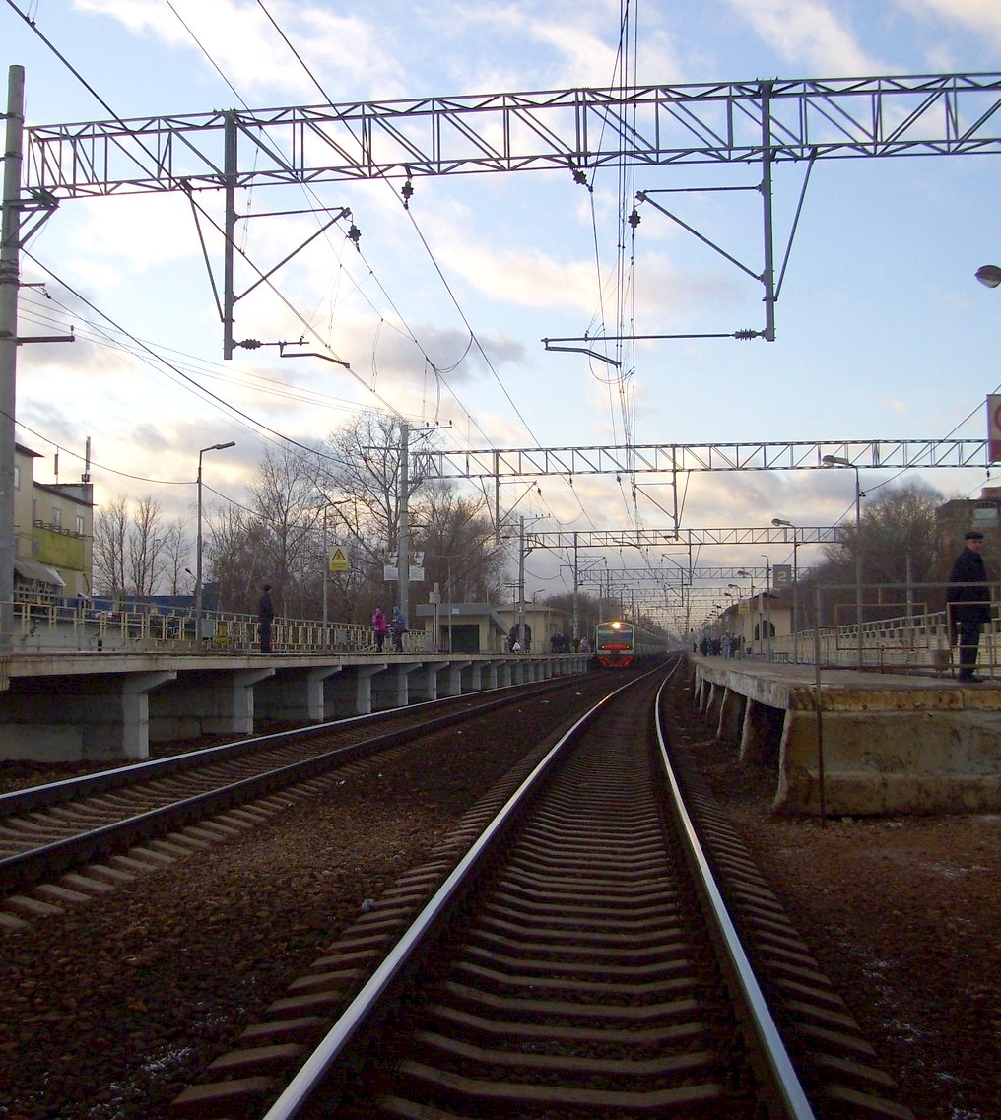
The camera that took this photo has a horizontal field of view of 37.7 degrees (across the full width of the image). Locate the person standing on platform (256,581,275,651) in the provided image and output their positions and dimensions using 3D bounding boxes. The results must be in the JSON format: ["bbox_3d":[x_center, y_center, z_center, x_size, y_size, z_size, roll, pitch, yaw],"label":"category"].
[{"bbox_3d":[-5.976,1.500,37.381,0.420,1.753,0.520,1,-4,-9],"label":"person standing on platform"}]

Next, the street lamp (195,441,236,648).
[{"bbox_3d":[-6.563,-0.263,33.887,0.930,4.982,0.250,0,-4,5],"label":"street lamp"}]

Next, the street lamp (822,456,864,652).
[{"bbox_3d":[7.683,0.033,32.966,0.920,4.792,0.300,0,-4,5],"label":"street lamp"}]

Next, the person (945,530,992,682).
[{"bbox_3d":[5.493,0.548,17.200,0.380,1.758,0.530,-3,-5,38],"label":"person"}]

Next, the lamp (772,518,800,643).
[{"bbox_3d":[9.381,1.046,48.533,0.920,4.774,0.300,0,-4,6],"label":"lamp"}]

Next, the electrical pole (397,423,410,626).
[{"bbox_3d":[-4.643,-0.656,71.189,0.460,11.863,0.460,0,-4,0],"label":"electrical pole"}]

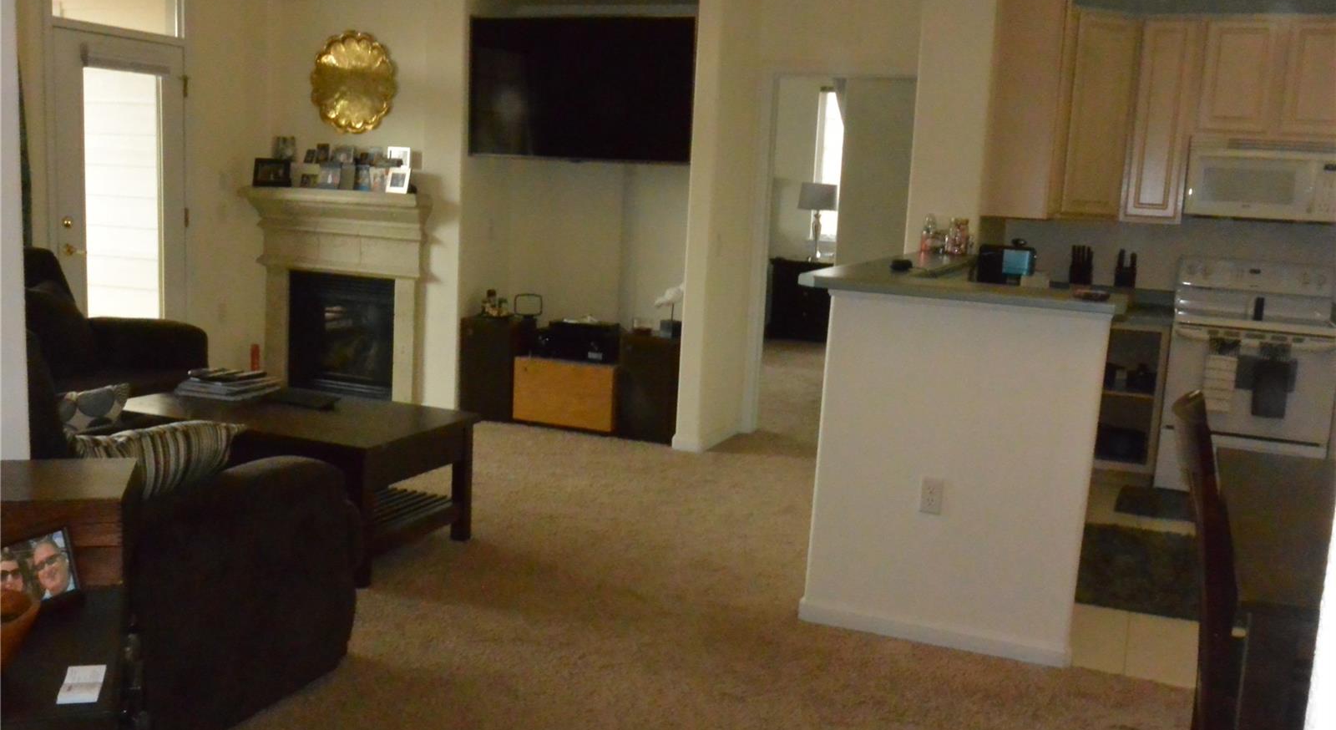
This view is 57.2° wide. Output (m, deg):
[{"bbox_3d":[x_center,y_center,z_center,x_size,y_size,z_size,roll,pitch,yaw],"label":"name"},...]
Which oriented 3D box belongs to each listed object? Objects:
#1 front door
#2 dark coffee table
[{"bbox_3d":[-2.944,-0.739,6.605,0.050,2.000,0.885,6,10,20],"label":"front door"},{"bbox_3d":[-1.434,0.426,4.700,1.199,0.507,0.708,6,10,20],"label":"dark coffee table"}]

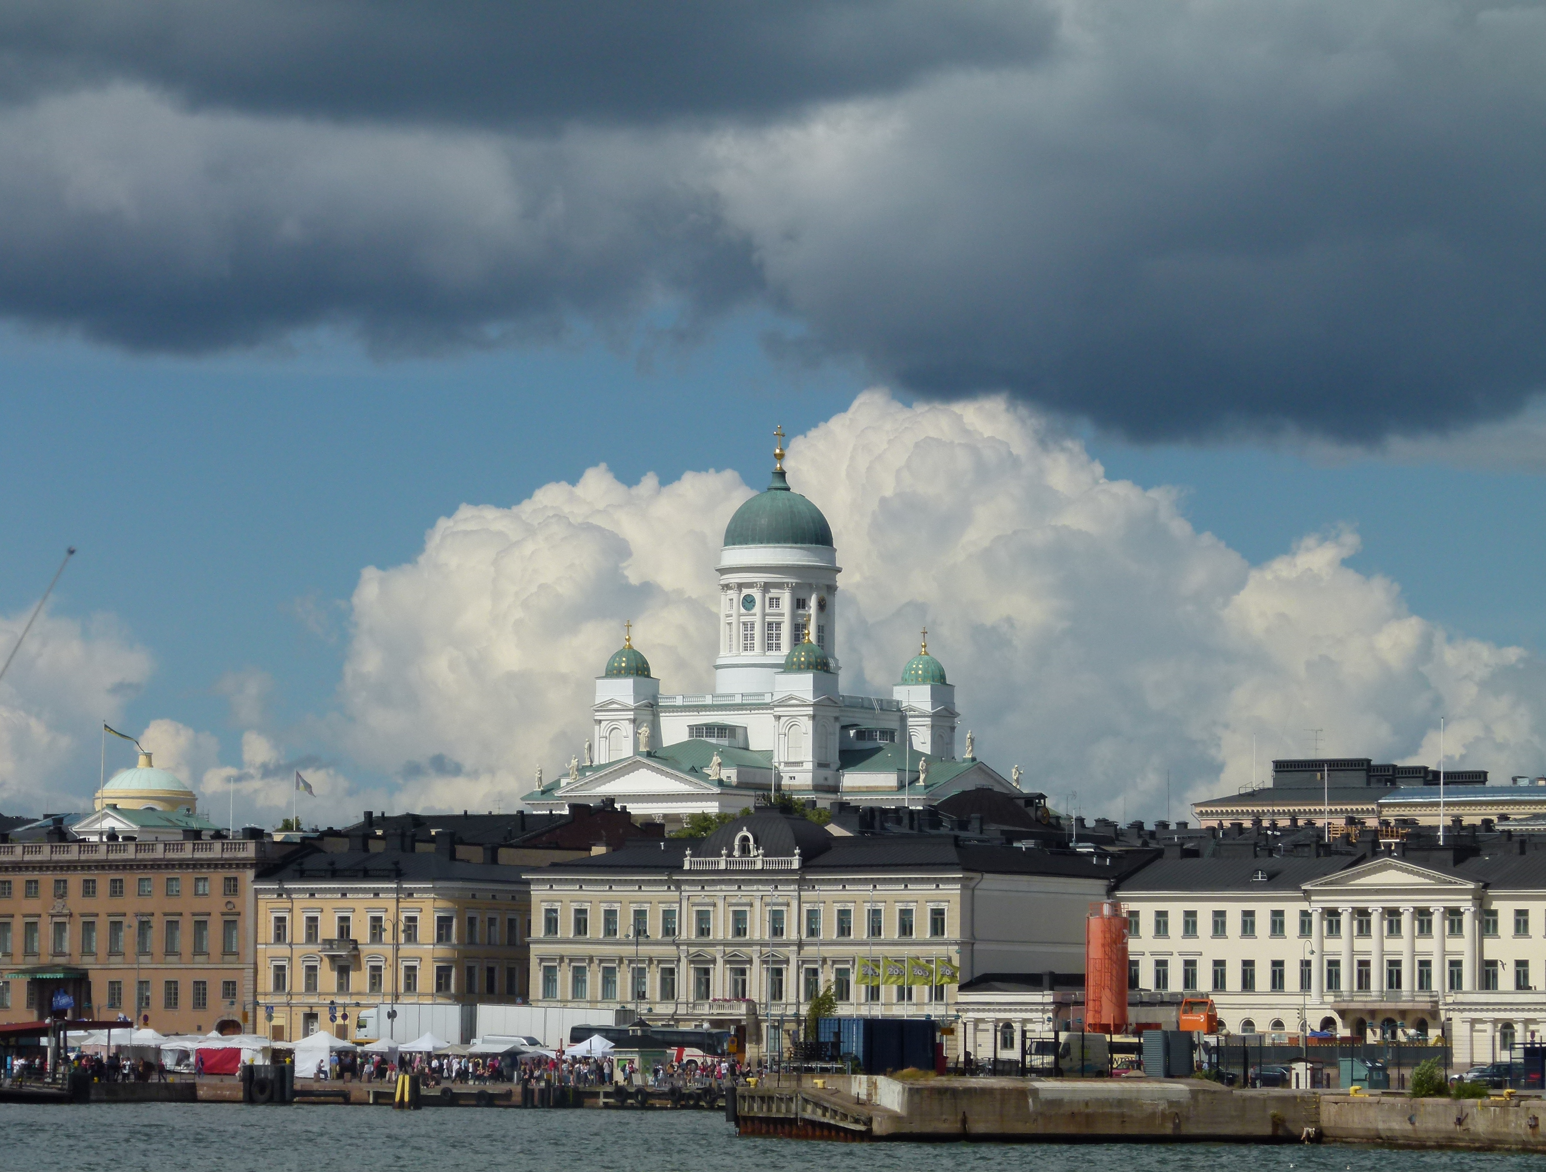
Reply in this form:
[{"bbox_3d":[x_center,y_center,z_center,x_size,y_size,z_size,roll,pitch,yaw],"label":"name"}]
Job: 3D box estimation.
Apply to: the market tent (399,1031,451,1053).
[{"bbox_3d":[-24.080,32.720,450.000,3.100,3.200,3.100,-3,-5,36],"label":"market tent"}]

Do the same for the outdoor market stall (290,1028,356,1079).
[{"bbox_3d":[-31.000,32.390,446.000,3.100,3.200,3.100,-3,-5,36],"label":"outdoor market stall"}]

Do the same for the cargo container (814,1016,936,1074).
[{"bbox_3d":[4.790,21.270,298.000,2.440,2.590,6.060,-2,-5,31],"label":"cargo container"}]

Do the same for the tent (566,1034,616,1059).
[{"bbox_3d":[-12.290,32.750,448.000,3.100,3.200,3.100,-3,-5,36],"label":"tent"}]

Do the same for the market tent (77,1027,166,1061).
[{"bbox_3d":[-48.140,34.310,478.000,6.000,3.100,3.000,-3,-5,36],"label":"market tent"}]

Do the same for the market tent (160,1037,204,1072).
[{"bbox_3d":[-42.330,33.550,462.000,3.000,2.700,2.700,-3,-5,36],"label":"market tent"}]

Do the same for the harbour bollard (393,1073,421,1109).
[{"bbox_3d":[-22.920,31.670,404.000,1.700,2.200,1.100,-1,-4,15],"label":"harbour bollard"}]

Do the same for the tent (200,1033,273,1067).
[{"bbox_3d":[-38.660,33.510,462.000,4.200,2.800,3.000,-3,-5,36],"label":"tent"}]

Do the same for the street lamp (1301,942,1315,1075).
[{"bbox_3d":[35.200,28.090,425.000,0.950,9.500,0.400,1,-4,-5],"label":"street lamp"}]

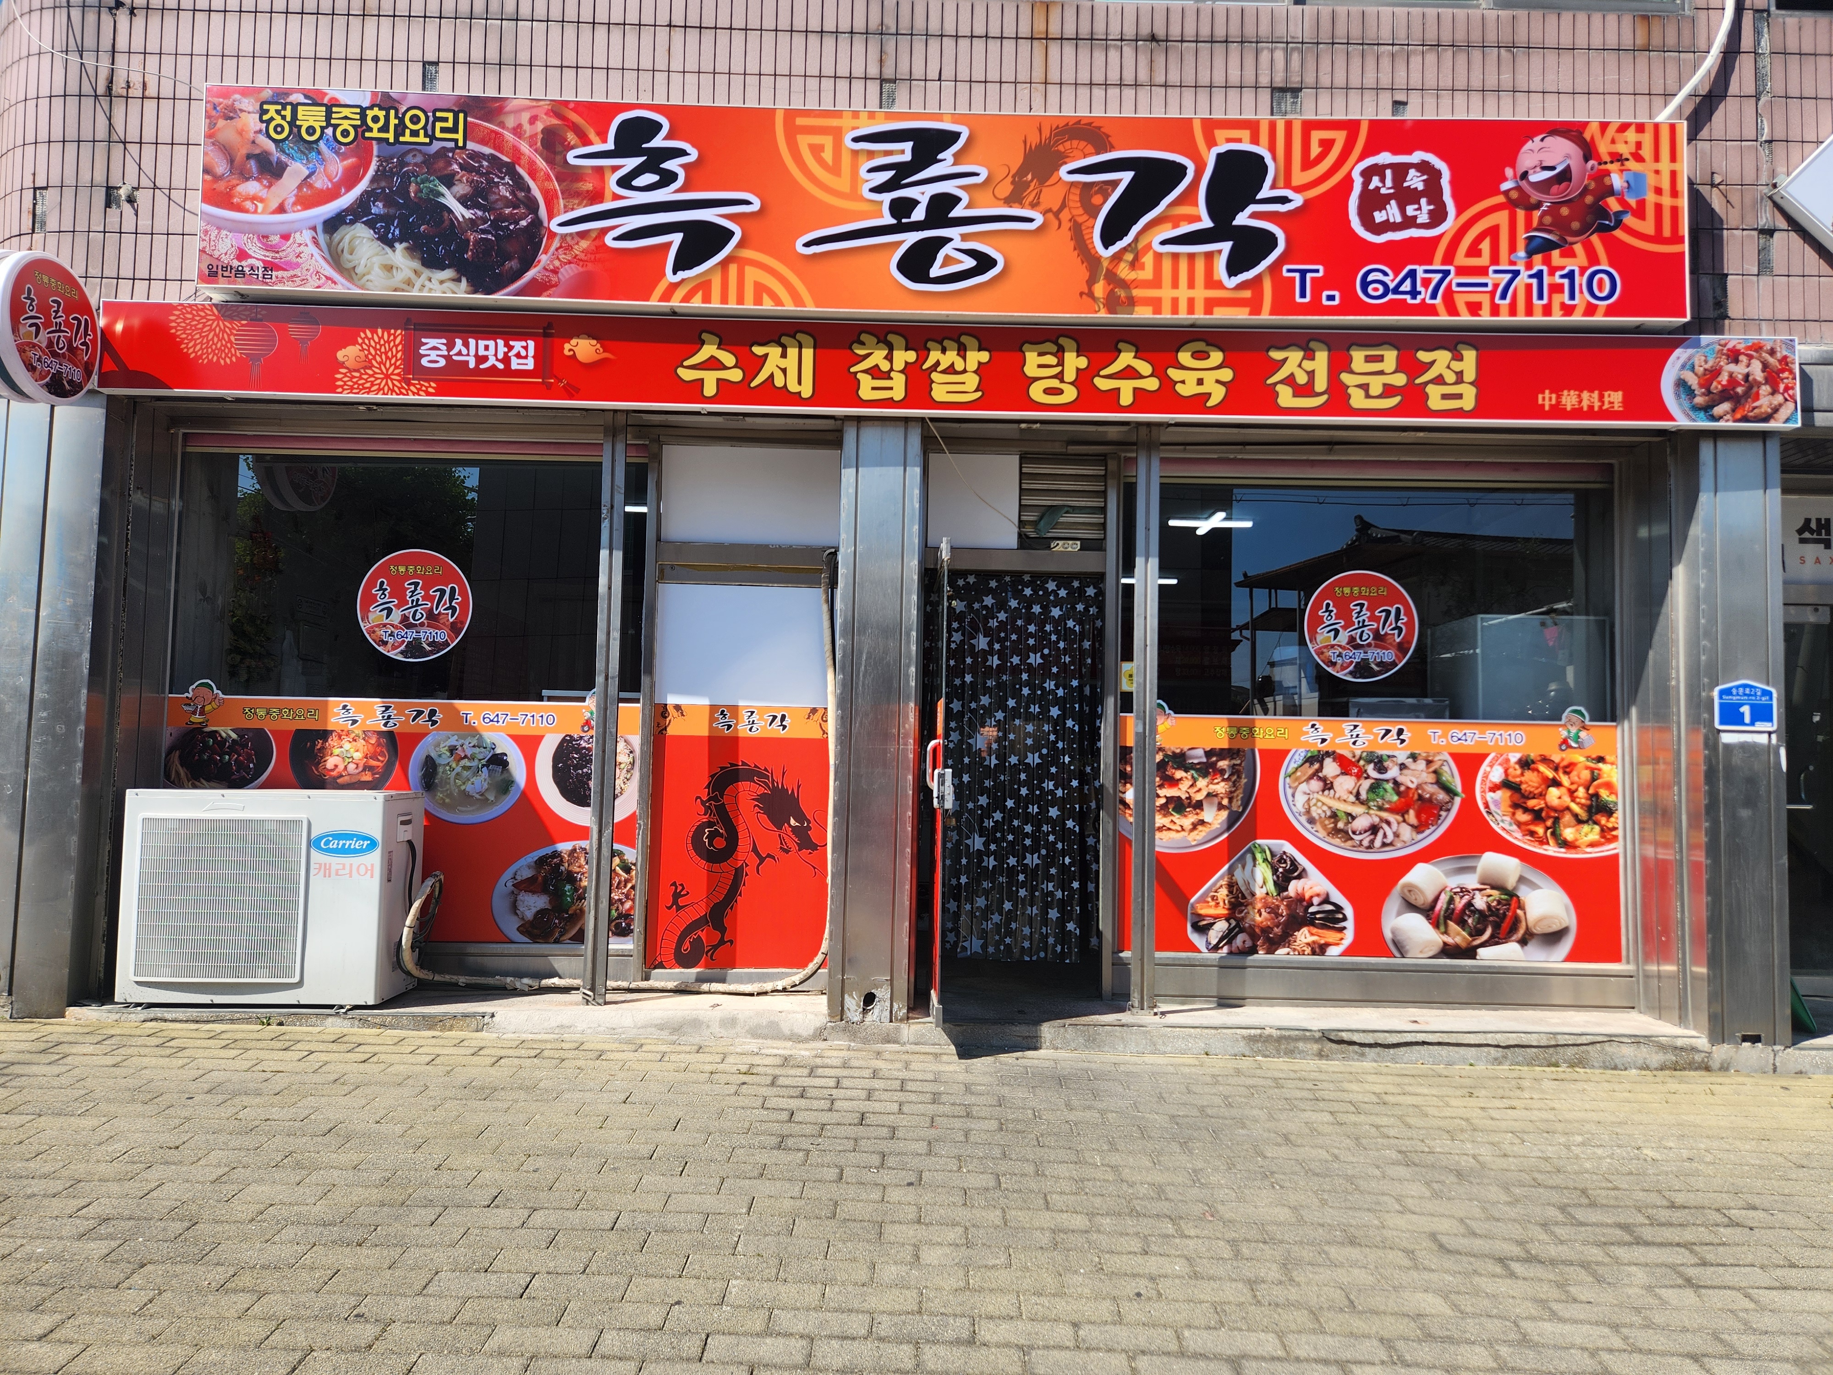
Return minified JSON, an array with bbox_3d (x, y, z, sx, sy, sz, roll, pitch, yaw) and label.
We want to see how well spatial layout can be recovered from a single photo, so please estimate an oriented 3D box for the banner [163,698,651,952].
[{"bbox_3d":[-2.231,0.577,5.273,2.050,1.045,0.020,1,-4,0],"label":"banner"}]

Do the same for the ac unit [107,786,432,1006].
[{"bbox_3d":[-2.570,0.831,4.896,0.997,0.814,0.390,1,-4,0],"label":"ac unit"}]

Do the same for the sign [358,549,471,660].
[{"bbox_3d":[-2.192,-0.357,5.328,0.495,0.484,0.015,1,-4,0],"label":"sign"}]

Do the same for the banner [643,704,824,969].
[{"bbox_3d":[-0.758,0.645,5.230,0.767,1.128,0.020,1,-4,0],"label":"banner"}]

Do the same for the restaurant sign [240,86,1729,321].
[{"bbox_3d":[0.116,-1.837,4.730,5.653,0.784,0.197,1,-4,0],"label":"restaurant sign"}]

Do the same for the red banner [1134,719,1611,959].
[{"bbox_3d":[1.972,0.656,5.292,2.176,1.028,0.020,1,-4,0],"label":"red banner"}]

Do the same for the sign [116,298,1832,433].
[{"bbox_3d":[0.136,-1.232,4.726,6.506,0.350,0.127,1,-4,0],"label":"sign"}]

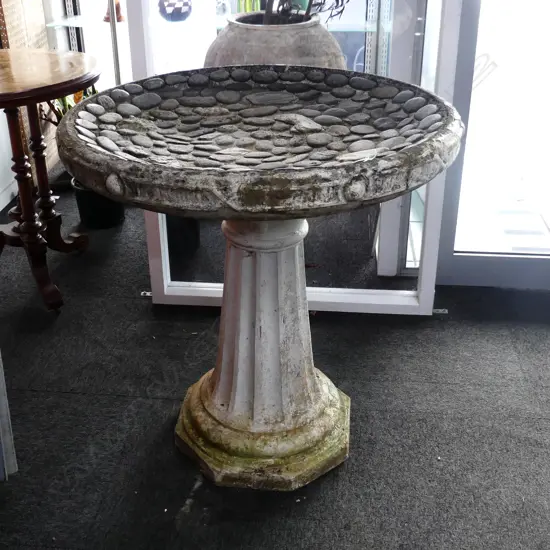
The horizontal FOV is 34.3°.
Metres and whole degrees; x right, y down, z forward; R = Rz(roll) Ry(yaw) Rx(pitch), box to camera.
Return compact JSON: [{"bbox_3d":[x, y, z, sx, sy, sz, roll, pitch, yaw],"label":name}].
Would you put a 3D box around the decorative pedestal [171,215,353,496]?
[{"bbox_3d":[-0.020,0.118,1.949,0.398,0.545,0.398,3,28,6],"label":"decorative pedestal"}]

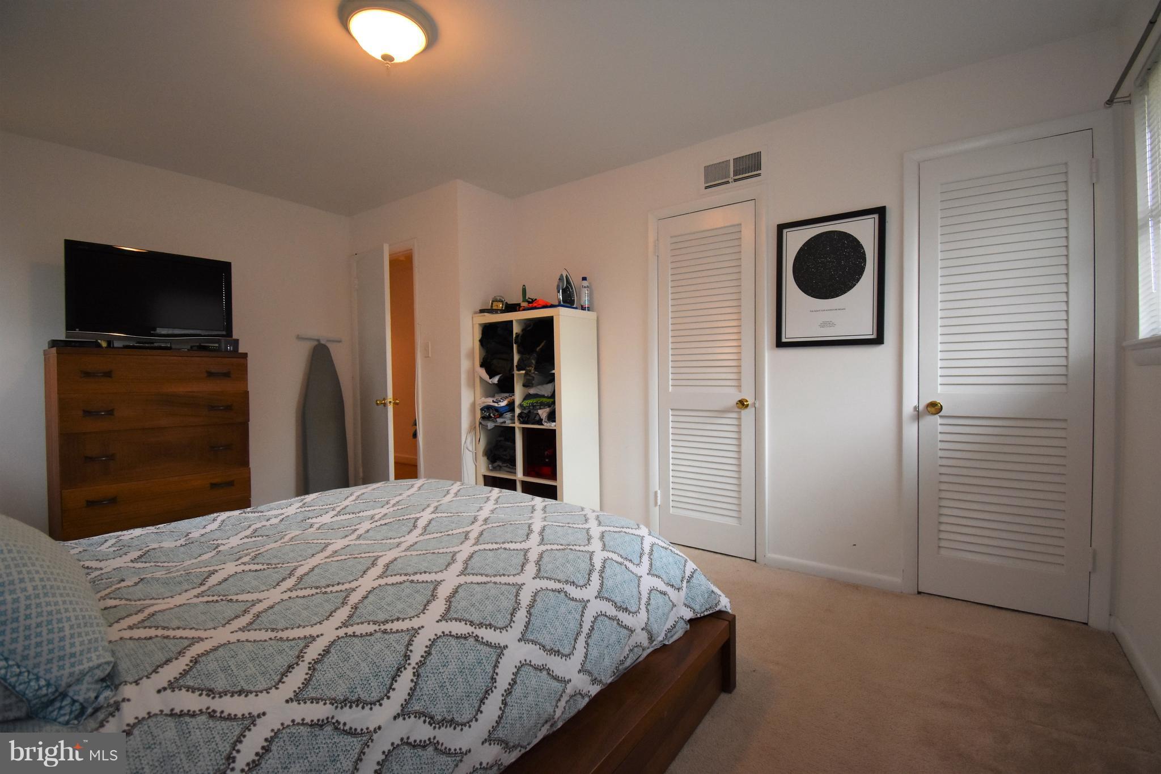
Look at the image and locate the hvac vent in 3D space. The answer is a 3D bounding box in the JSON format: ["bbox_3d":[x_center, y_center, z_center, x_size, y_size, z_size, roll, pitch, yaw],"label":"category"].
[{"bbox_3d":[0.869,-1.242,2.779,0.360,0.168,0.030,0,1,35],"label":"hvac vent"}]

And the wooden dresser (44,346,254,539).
[{"bbox_3d":[-2.598,0.401,2.981,0.450,1.215,0.860,0,1,38],"label":"wooden dresser"}]

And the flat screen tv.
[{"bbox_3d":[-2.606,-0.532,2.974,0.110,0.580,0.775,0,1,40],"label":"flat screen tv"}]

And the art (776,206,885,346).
[{"bbox_3d":[1.283,-0.550,2.509,0.503,0.674,0.027,0,1,35],"label":"art"}]

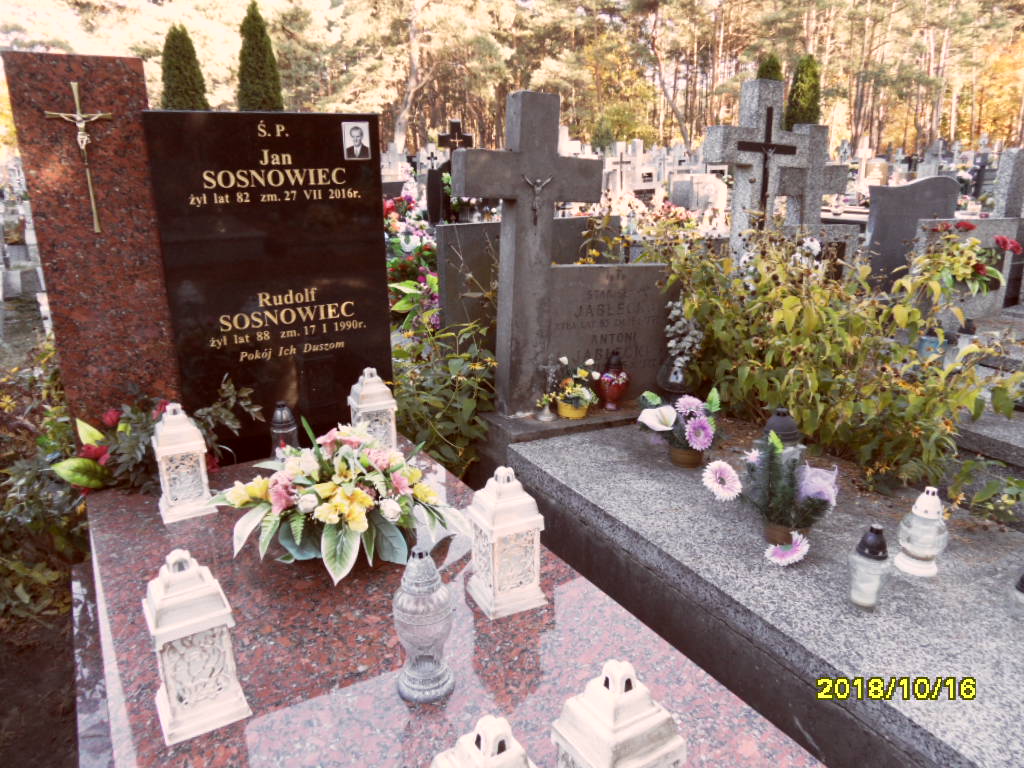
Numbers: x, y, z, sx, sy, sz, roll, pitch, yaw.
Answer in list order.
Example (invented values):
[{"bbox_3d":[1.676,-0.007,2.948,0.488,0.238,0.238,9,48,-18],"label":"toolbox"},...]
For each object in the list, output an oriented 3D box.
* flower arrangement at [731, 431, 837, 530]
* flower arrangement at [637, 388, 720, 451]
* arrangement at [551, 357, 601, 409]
[{"bbox_3d":[0.668,0.228,1.709,0.228,0.228,0.172,4,18,13],"label":"flower arrangement"},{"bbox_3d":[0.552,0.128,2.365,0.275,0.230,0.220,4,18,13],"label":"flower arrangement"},{"bbox_3d":[0.237,0.008,2.670,0.190,0.225,0.165,-11,20,-30],"label":"arrangement"}]

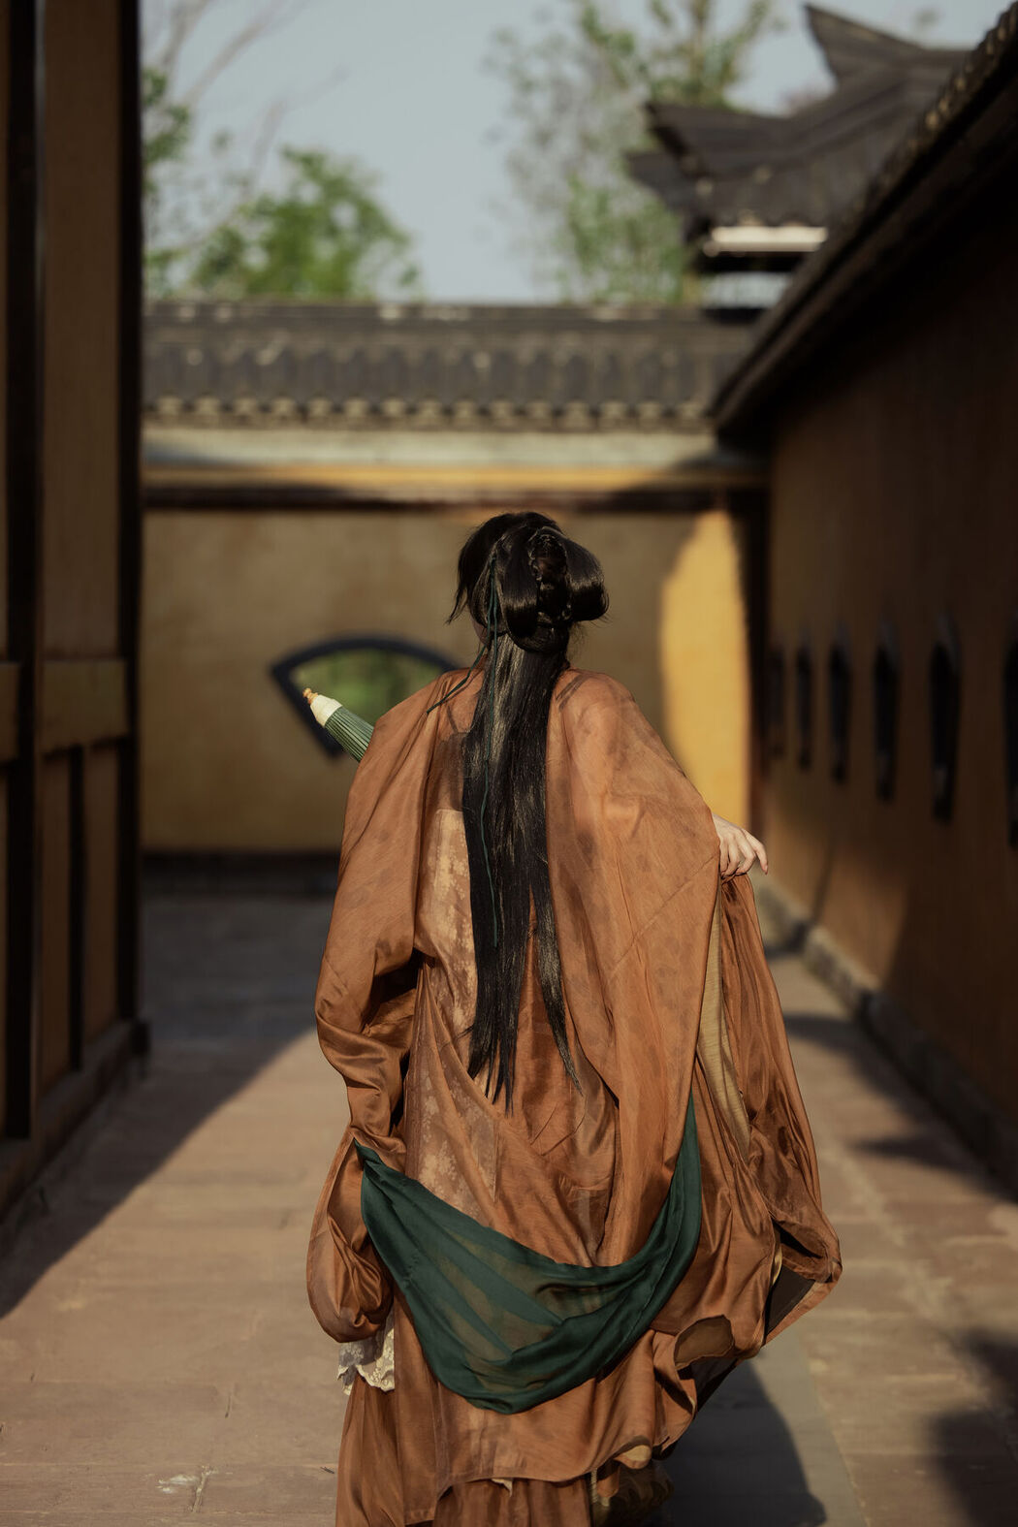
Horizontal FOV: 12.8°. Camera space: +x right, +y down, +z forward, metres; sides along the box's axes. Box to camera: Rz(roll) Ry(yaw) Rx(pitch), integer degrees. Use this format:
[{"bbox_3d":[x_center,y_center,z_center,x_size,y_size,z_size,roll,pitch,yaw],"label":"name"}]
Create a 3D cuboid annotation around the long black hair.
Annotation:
[{"bbox_3d":[0.024,0.071,7.050,0.250,0.920,0.280,0,1,-19],"label":"long black hair"}]

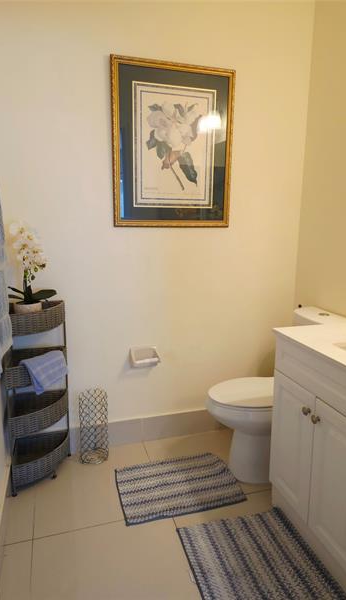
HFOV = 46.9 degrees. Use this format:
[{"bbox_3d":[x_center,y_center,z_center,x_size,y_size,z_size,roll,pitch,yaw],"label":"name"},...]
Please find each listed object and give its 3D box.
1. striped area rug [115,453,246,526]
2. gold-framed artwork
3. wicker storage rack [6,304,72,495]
[{"bbox_3d":[0.016,0.933,2.027,0.570,0.013,0.406,-3,11,-16],"label":"striped area rug"},{"bbox_3d":[0.010,-0.807,2.126,0.663,0.828,0.029,-3,11,-16],"label":"gold-framed artwork"},{"bbox_3d":[-0.682,0.477,2.017,0.304,0.904,0.304,-3,11,-16],"label":"wicker storage rack"}]

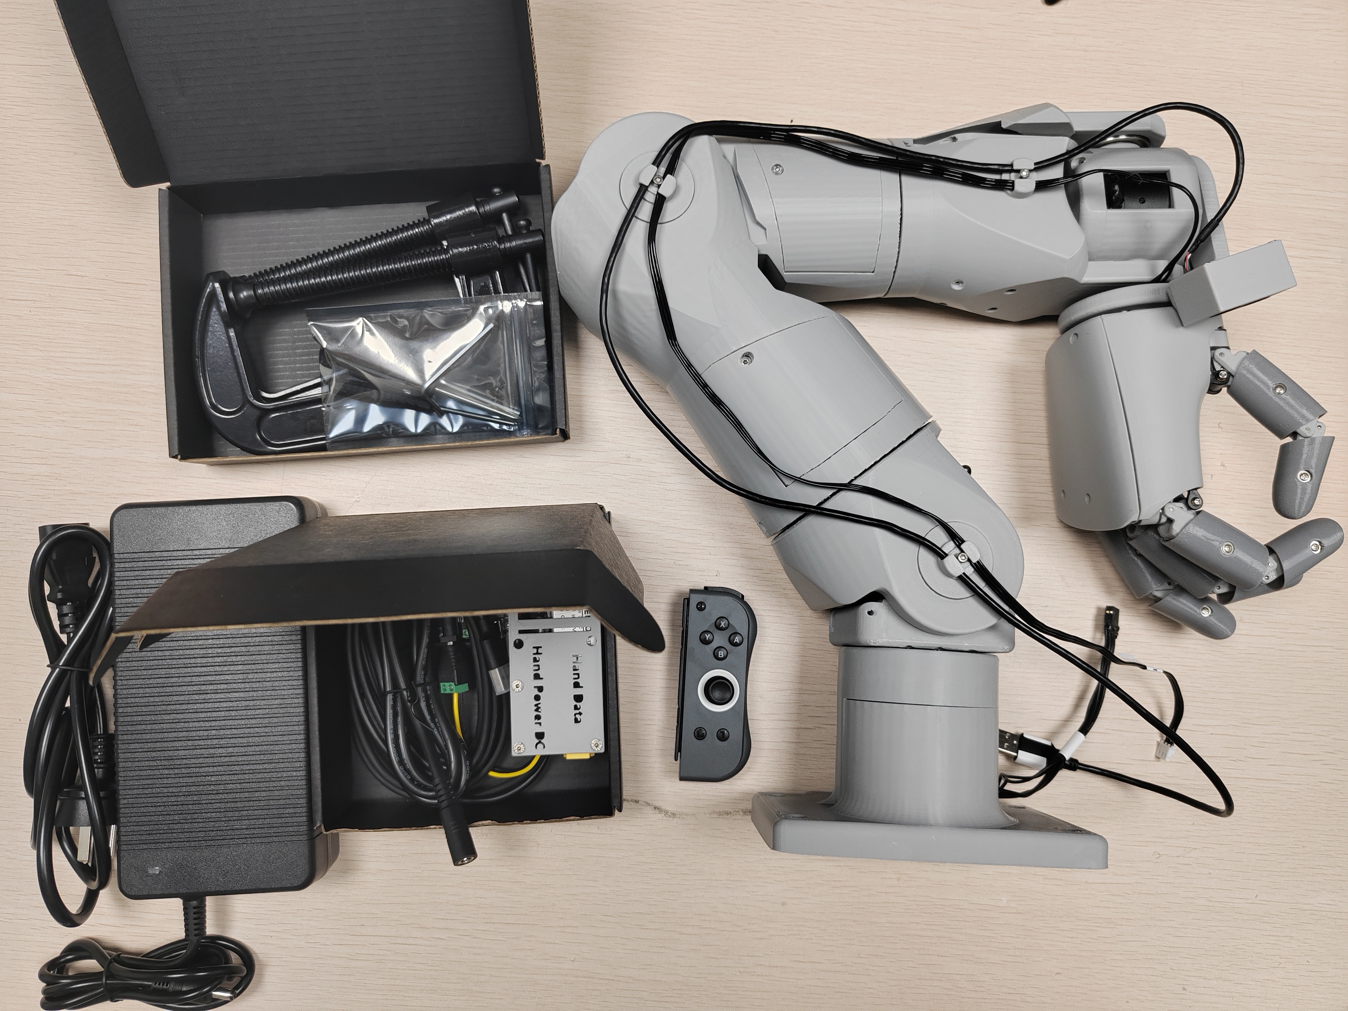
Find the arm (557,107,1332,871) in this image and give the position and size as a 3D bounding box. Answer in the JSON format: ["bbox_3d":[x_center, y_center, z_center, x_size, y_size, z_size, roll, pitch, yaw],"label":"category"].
[{"bbox_3d":[0.126,-0.022,0.527,0.394,0.125,0.388,3,86,0],"label":"arm"}]

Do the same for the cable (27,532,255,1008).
[{"bbox_3d":[-0.282,0.139,0.557,0.123,0.040,0.253,0,85,0],"label":"cable"}]

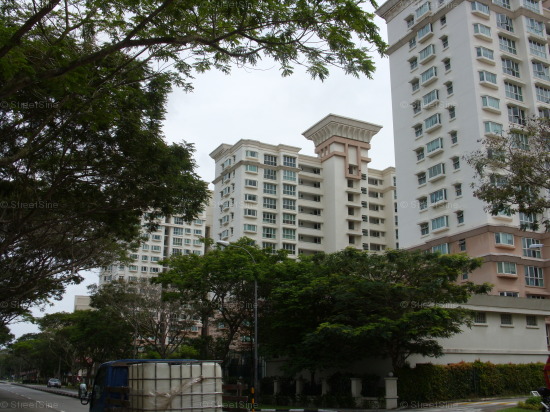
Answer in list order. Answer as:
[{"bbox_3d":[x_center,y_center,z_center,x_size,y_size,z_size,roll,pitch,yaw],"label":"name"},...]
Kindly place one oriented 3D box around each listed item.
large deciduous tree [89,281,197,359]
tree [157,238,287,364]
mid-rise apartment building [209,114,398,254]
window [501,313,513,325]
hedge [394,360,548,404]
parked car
[{"bbox_3d":[-12.291,12.186,55.811,9.600,10.640,9.400,0,-16,0],"label":"large deciduous tree"},{"bbox_3d":[-3.900,8.090,44.290,9.300,11.400,9.000,0,-16,0],"label":"tree"},{"bbox_3d":[11.868,10.147,129.906,49.000,53.800,21.000,8,-17,-25],"label":"mid-rise apartment building"},{"bbox_3d":[18.927,9.214,49.341,1.220,0.900,0.150,8,-18,-28],"label":"window"},{"bbox_3d":[12.247,10.903,37.452,12.400,2.150,1.200,8,-17,-25],"label":"hedge"},{"bbox_3d":[-33.597,26.959,91.661,1.750,1.470,4.350,7,-18,-25],"label":"parked car"}]

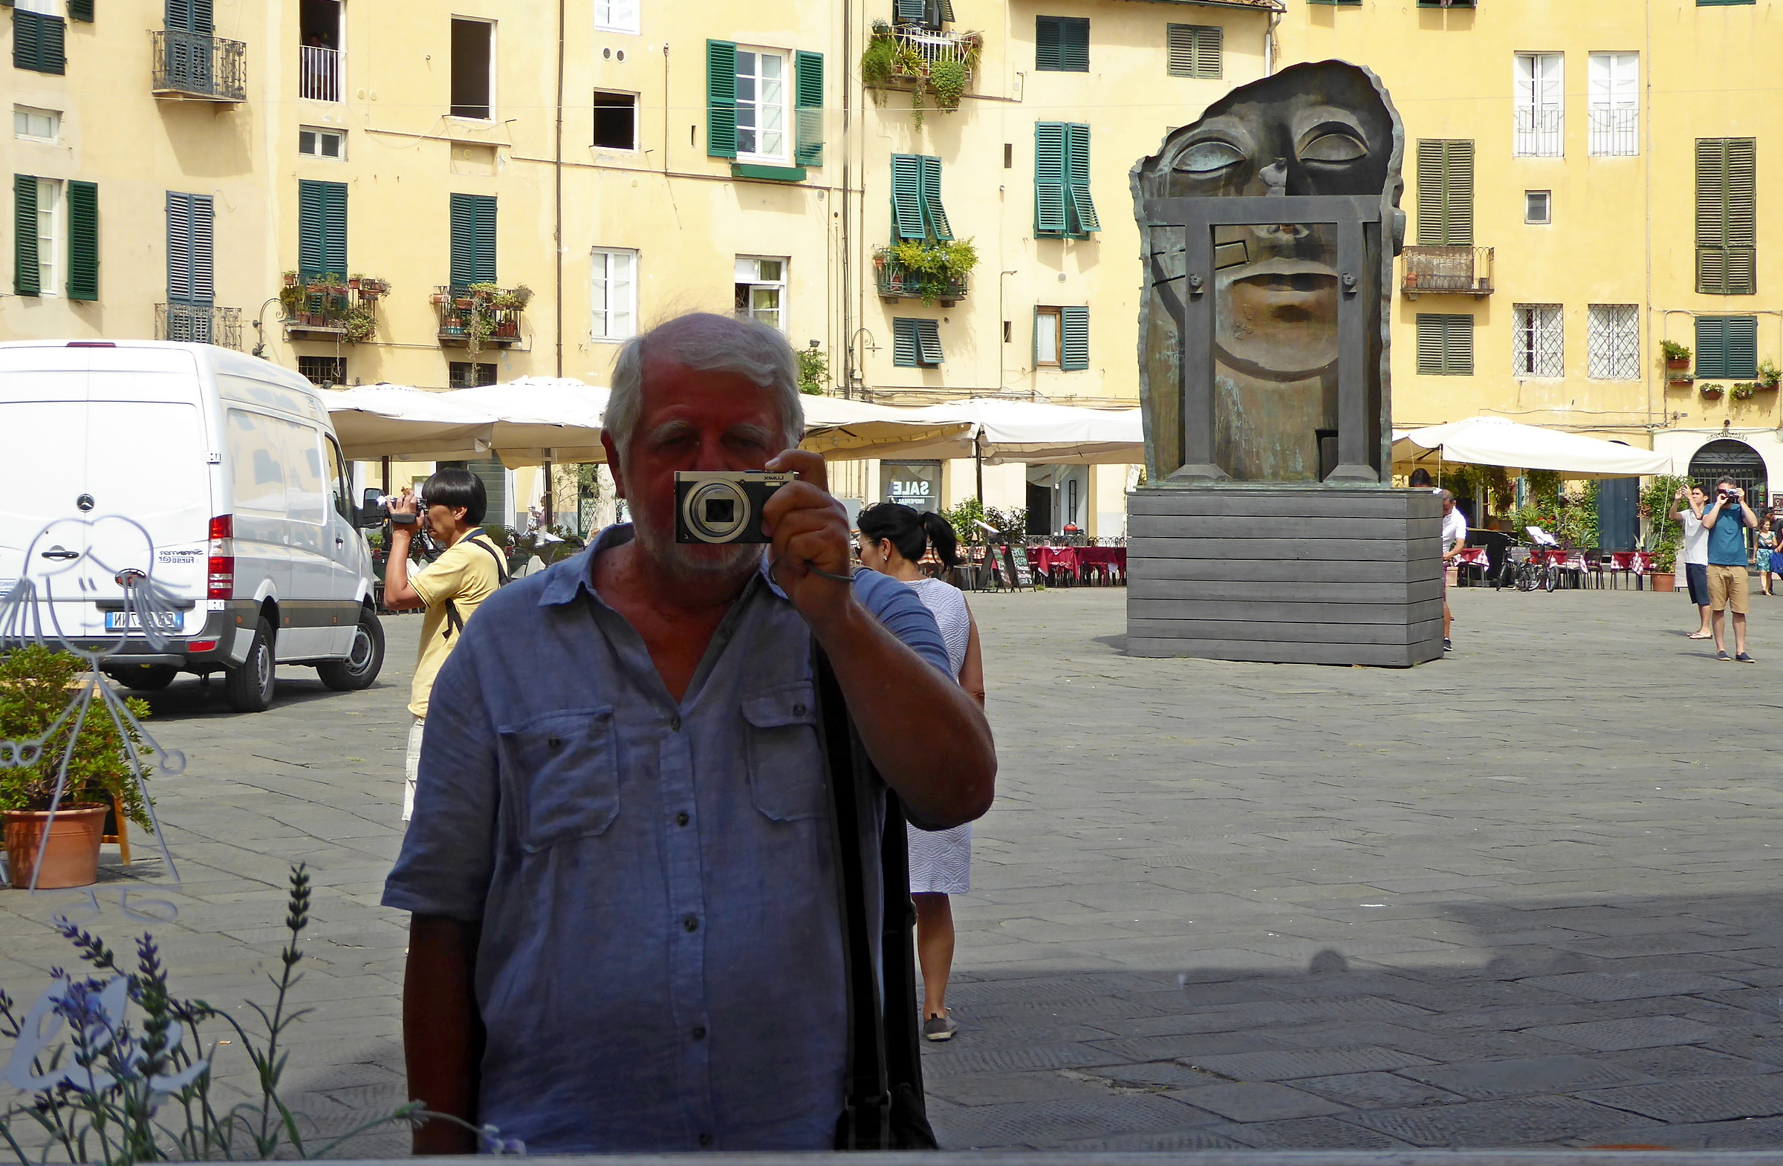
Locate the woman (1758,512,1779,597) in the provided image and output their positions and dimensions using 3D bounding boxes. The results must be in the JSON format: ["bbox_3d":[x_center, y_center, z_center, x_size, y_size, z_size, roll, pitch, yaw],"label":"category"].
[{"bbox_3d":[16.150,-0.510,65.500,0.450,1.570,0.320,0,1,-3],"label":"woman"}]

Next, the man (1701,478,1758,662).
[{"bbox_3d":[8.090,-0.130,34.300,0.560,1.750,0.450,0,1,4],"label":"man"}]

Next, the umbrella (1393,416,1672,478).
[{"bbox_3d":[12.000,-1.530,67.500,4.400,3.250,4.100,0,1,-8],"label":"umbrella"}]

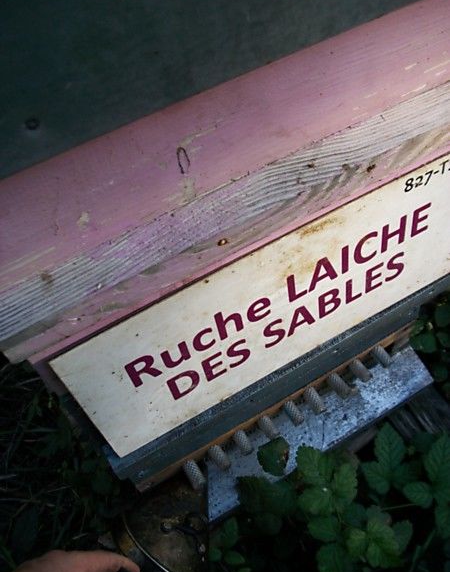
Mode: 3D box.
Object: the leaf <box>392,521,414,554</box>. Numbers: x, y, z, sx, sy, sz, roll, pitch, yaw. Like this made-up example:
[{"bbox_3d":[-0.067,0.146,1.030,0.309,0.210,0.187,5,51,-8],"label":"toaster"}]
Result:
[{"bbox_3d":[0.207,0.292,0.645,0.027,0.011,0.045,30,62,28],"label":"leaf"}]

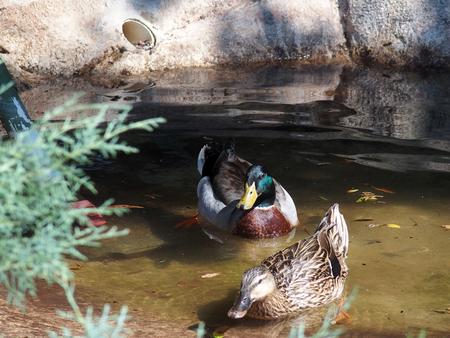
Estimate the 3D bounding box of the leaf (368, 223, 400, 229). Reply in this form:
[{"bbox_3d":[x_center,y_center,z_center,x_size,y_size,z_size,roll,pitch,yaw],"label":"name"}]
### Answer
[{"bbox_3d":[0.264,0.094,6.443,0.052,0.006,0.017,1,15,5],"label":"leaf"}]

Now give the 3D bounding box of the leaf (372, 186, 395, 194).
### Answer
[{"bbox_3d":[0.272,0.037,6.654,0.041,0.005,0.012,9,18,31],"label":"leaf"}]

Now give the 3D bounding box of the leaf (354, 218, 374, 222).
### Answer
[{"bbox_3d":[0.231,0.085,6.473,0.034,0.005,0.011,0,15,0],"label":"leaf"}]

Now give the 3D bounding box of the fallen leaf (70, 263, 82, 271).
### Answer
[{"bbox_3d":[-0.236,0.155,6.210,0.018,0.006,0.020,-5,16,-19],"label":"fallen leaf"}]

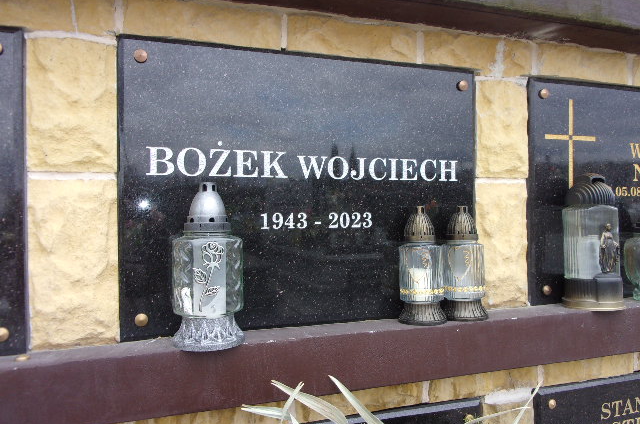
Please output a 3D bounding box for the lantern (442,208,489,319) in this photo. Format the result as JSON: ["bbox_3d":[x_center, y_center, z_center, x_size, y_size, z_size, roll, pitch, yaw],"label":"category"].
[{"bbox_3d":[0.308,0.106,1.098,0.097,0.233,0.097,0,1,16],"label":"lantern"}]

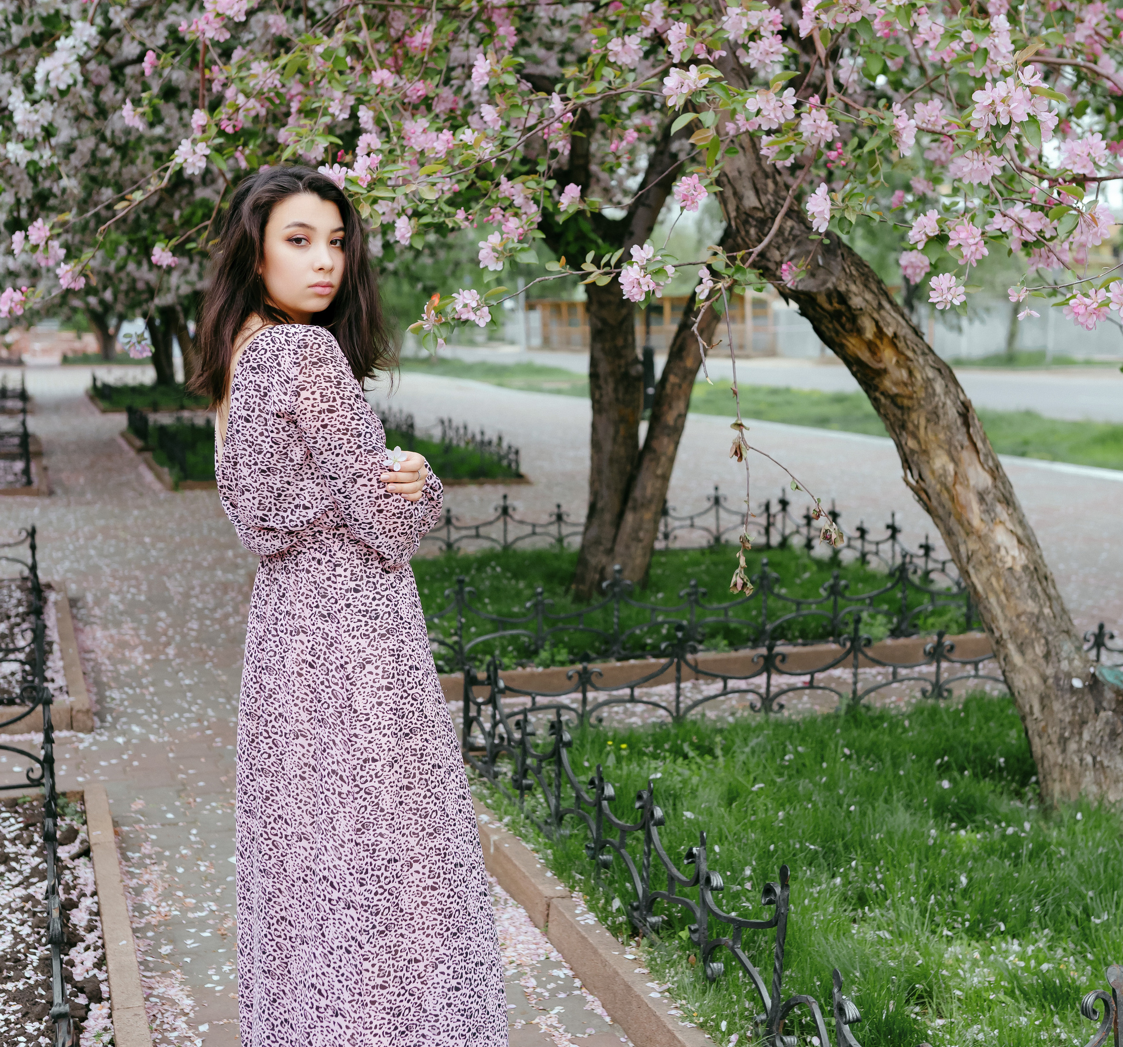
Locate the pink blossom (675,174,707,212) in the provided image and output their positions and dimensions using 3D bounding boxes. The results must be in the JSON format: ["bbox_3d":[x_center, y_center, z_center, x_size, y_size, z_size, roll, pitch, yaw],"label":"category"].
[{"bbox_3d":[0.259,-0.664,3.300,0.066,0.080,0.062,0,7,0],"label":"pink blossom"}]

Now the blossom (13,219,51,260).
[{"bbox_3d":[-1.163,-0.626,3.600,0.087,0.087,0.074,-2,8,-18],"label":"blossom"}]

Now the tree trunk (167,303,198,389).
[{"bbox_3d":[-5.696,-2.669,24.600,0.475,1.285,0.380,0,8,0],"label":"tree trunk"}]

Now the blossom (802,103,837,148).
[{"bbox_3d":[0.457,-0.705,2.900,0.061,0.079,0.059,1,8,9],"label":"blossom"}]

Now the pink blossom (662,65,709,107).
[{"bbox_3d":[0.205,-0.722,2.700,0.076,0.069,0.062,1,8,4],"label":"pink blossom"}]

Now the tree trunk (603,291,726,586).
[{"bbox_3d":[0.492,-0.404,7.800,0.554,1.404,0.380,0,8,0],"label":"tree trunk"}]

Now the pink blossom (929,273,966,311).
[{"bbox_3d":[0.695,-0.417,2.950,0.066,0.069,0.057,2,8,13],"label":"pink blossom"}]

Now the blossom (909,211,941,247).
[{"bbox_3d":[0.699,-0.567,3.150,0.061,0.068,0.055,0,7,0],"label":"blossom"}]

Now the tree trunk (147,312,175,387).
[{"bbox_3d":[-6.083,-2.660,24.890,0.410,1.160,0.380,0,7,0],"label":"tree trunk"}]

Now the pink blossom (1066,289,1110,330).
[{"bbox_3d":[0.915,-0.372,2.850,0.076,0.073,0.063,2,8,17],"label":"pink blossom"}]

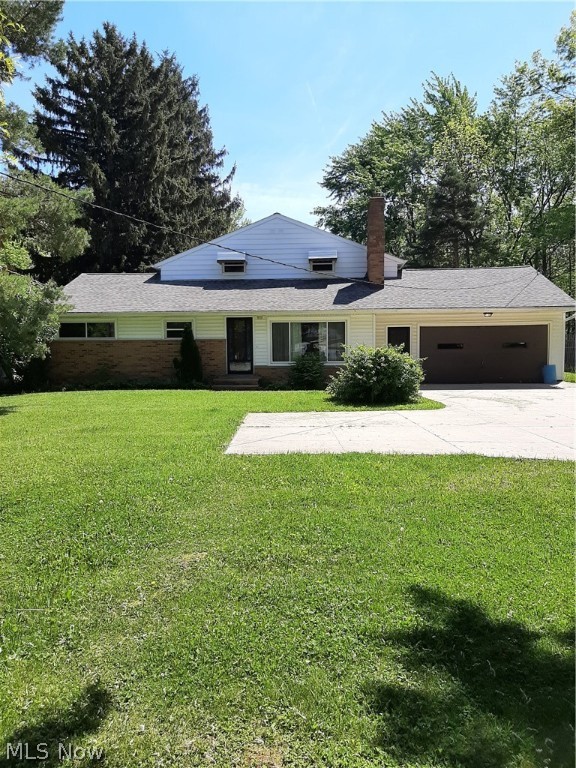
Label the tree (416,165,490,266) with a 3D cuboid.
[{"bbox_3d":[10.446,-7.289,36.627,5.000,12.775,4.800,0,4,1],"label":"tree"}]

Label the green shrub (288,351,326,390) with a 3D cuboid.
[{"bbox_3d":[0.663,-0.461,19.609,1.250,1.320,1.150,0,4,1],"label":"green shrub"}]

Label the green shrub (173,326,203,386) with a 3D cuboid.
[{"bbox_3d":[-3.447,-0.888,19.882,0.980,2.179,0.900,0,4,1],"label":"green shrub"}]

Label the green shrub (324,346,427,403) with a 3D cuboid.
[{"bbox_3d":[2.351,-0.277,15.413,2.450,1.447,2.300,0,4,1],"label":"green shrub"}]

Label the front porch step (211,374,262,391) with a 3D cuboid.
[{"bbox_3d":[-1.767,0.006,19.787,1.550,0.390,1.350,0,4,1],"label":"front porch step"}]

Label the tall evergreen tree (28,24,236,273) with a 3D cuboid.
[{"bbox_3d":[-9.093,-10.928,34.394,12.500,20.507,12.000,0,4,1],"label":"tall evergreen tree"}]

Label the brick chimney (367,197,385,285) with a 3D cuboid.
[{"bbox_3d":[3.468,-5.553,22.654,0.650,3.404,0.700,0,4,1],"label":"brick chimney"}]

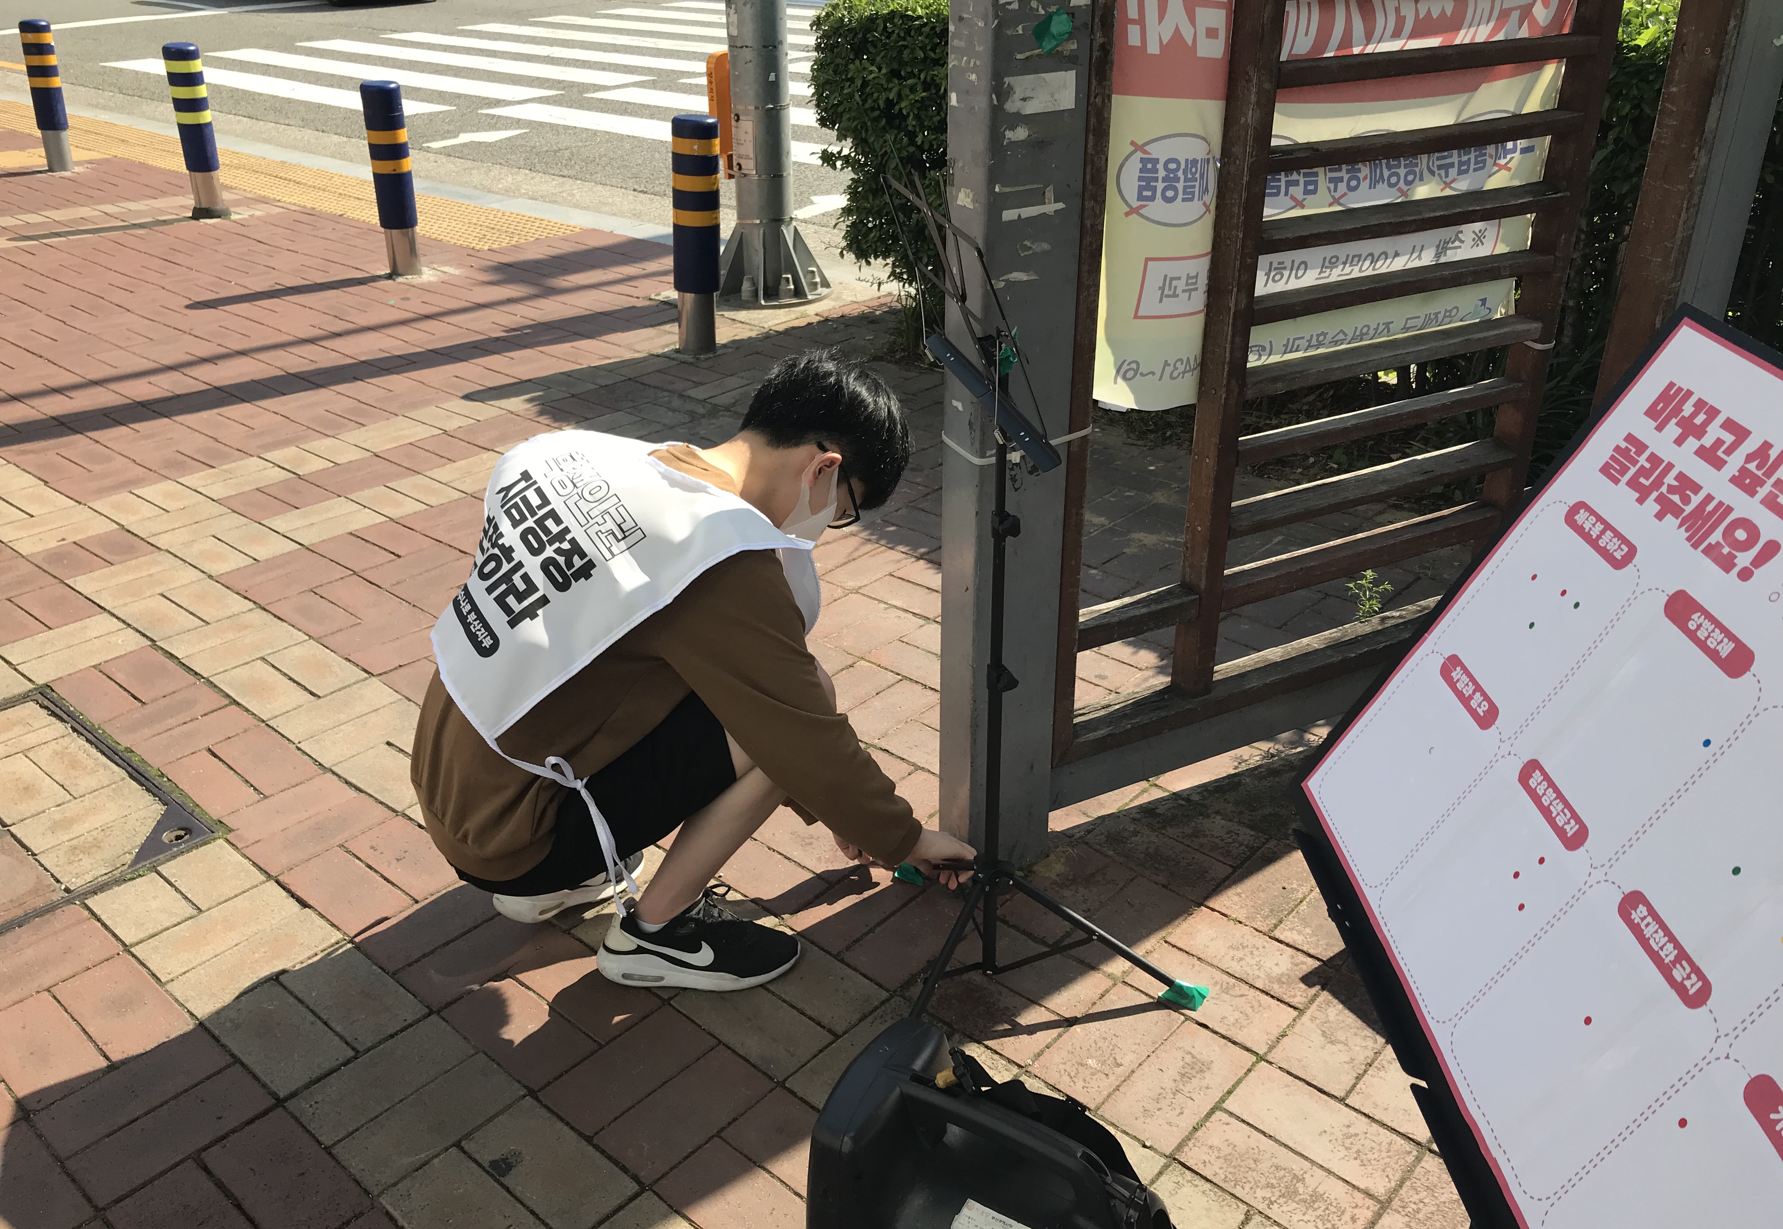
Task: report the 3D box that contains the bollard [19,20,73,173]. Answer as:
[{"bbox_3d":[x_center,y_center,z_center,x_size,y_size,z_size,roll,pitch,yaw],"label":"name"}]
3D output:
[{"bbox_3d":[-4.717,-2.893,8.072,0.156,0.782,0.156,-11,30,-27],"label":"bollard"}]

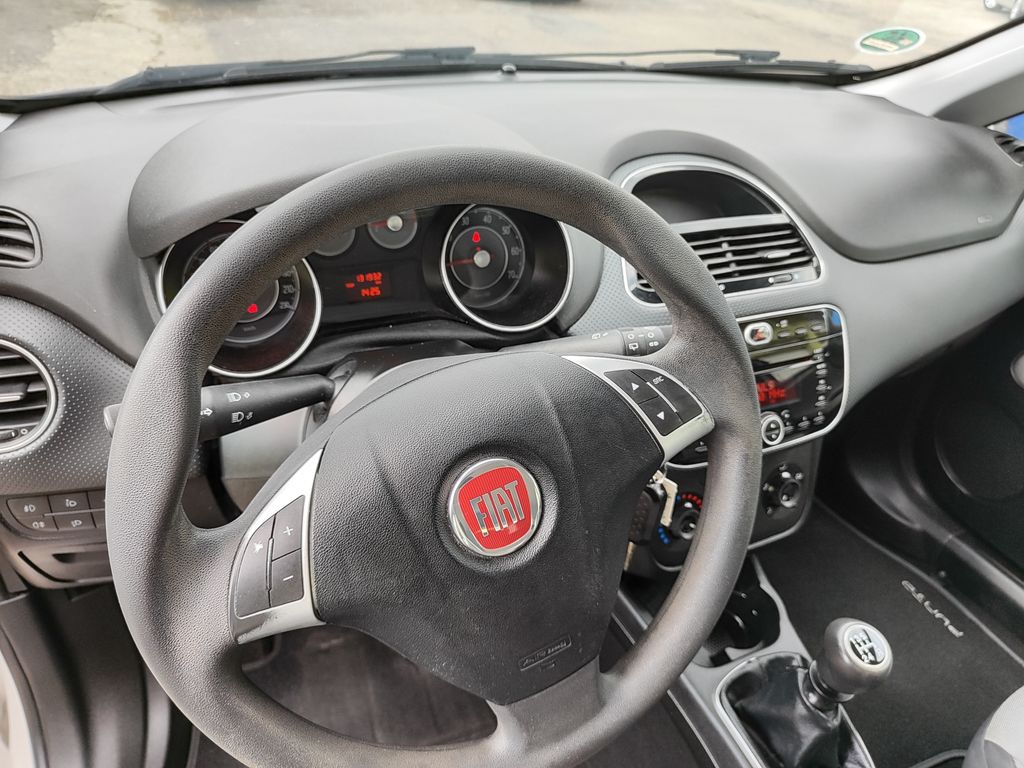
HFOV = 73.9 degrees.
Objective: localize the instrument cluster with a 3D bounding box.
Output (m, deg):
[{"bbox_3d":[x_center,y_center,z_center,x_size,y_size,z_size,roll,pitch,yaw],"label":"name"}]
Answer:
[{"bbox_3d":[-0.116,-0.089,0.596,0.340,0.125,0.065,-10,9,-16],"label":"instrument cluster"}]

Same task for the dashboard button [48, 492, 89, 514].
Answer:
[{"bbox_3d":[-0.357,0.095,0.551,0.028,0.016,0.010,-6,15,-12],"label":"dashboard button"}]

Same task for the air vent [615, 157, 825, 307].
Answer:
[{"bbox_3d":[0.214,-0.164,0.722,0.242,0.146,0.060,-9,8,-17],"label":"air vent"}]

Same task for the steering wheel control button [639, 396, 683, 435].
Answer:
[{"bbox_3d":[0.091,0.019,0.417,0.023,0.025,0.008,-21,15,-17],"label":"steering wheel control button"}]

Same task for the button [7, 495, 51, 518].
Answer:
[{"bbox_3d":[-0.384,0.098,0.545,0.029,0.017,0.010,-6,15,-12],"label":"button"}]

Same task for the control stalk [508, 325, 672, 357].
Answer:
[{"bbox_3d":[0.065,-0.024,0.480,0.148,0.029,0.029,-11,11,-20],"label":"control stalk"}]

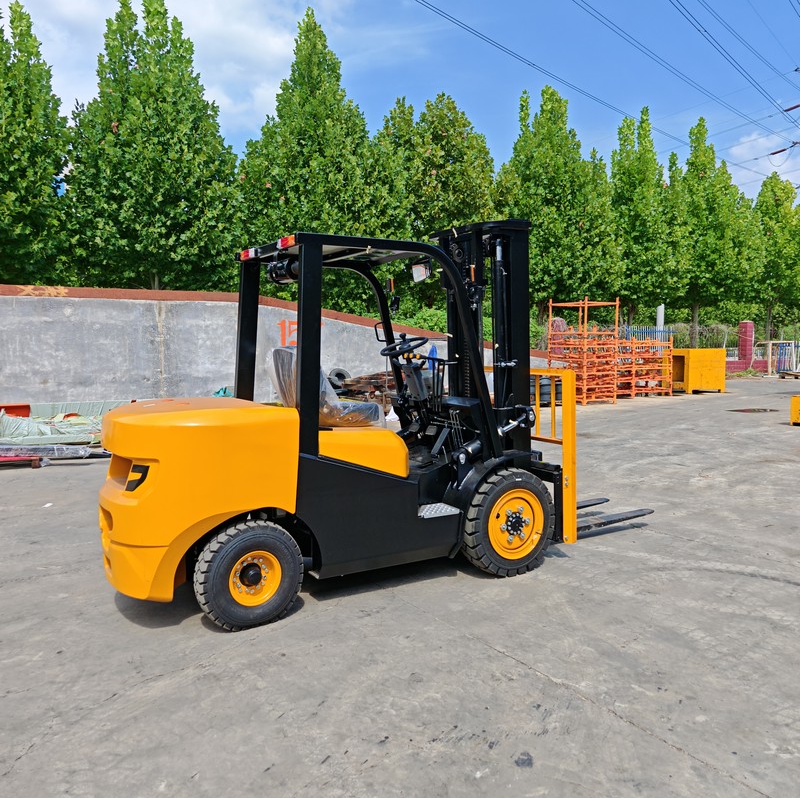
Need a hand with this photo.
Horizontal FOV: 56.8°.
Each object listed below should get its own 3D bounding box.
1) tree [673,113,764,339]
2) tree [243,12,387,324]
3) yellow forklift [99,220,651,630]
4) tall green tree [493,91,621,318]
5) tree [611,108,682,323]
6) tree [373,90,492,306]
[{"bbox_3d":[10.923,-5.274,25.929,3.300,8.787,3.300,2,6,22],"label":"tree"},{"bbox_3d":[-2.080,-4.491,17.260,3.500,8.899,3.500,-1,5,-7],"label":"tree"},{"bbox_3d":[0.142,-0.016,4.937,4.030,2.230,1.240,-3,6,-30],"label":"yellow forklift"},{"bbox_3d":[4.652,-4.797,21.954,3.700,8.606,3.700,1,5,12],"label":"tall green tree"},{"bbox_3d":[7.986,-5.042,24.142,2.900,8.672,2.900,2,6,18],"label":"tree"},{"bbox_3d":[0.875,-4.043,19.311,3.100,7.613,3.100,0,5,3],"label":"tree"}]

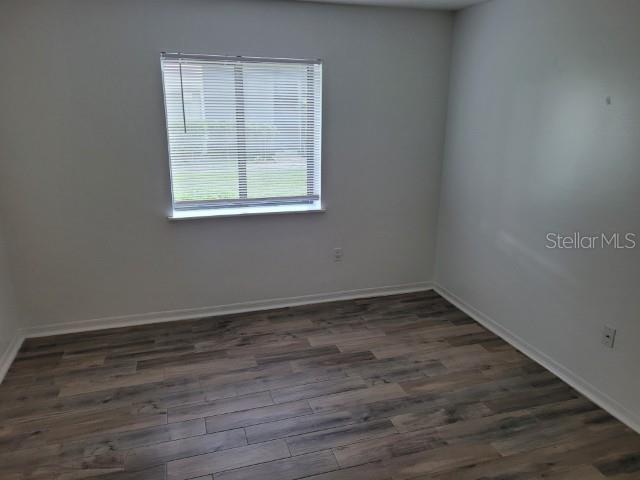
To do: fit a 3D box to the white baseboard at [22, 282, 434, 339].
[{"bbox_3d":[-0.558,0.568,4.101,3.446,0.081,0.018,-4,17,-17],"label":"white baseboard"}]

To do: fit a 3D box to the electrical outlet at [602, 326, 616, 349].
[{"bbox_3d":[1.657,0.560,2.768,0.012,0.116,0.074,-4,17,-17],"label":"electrical outlet"}]

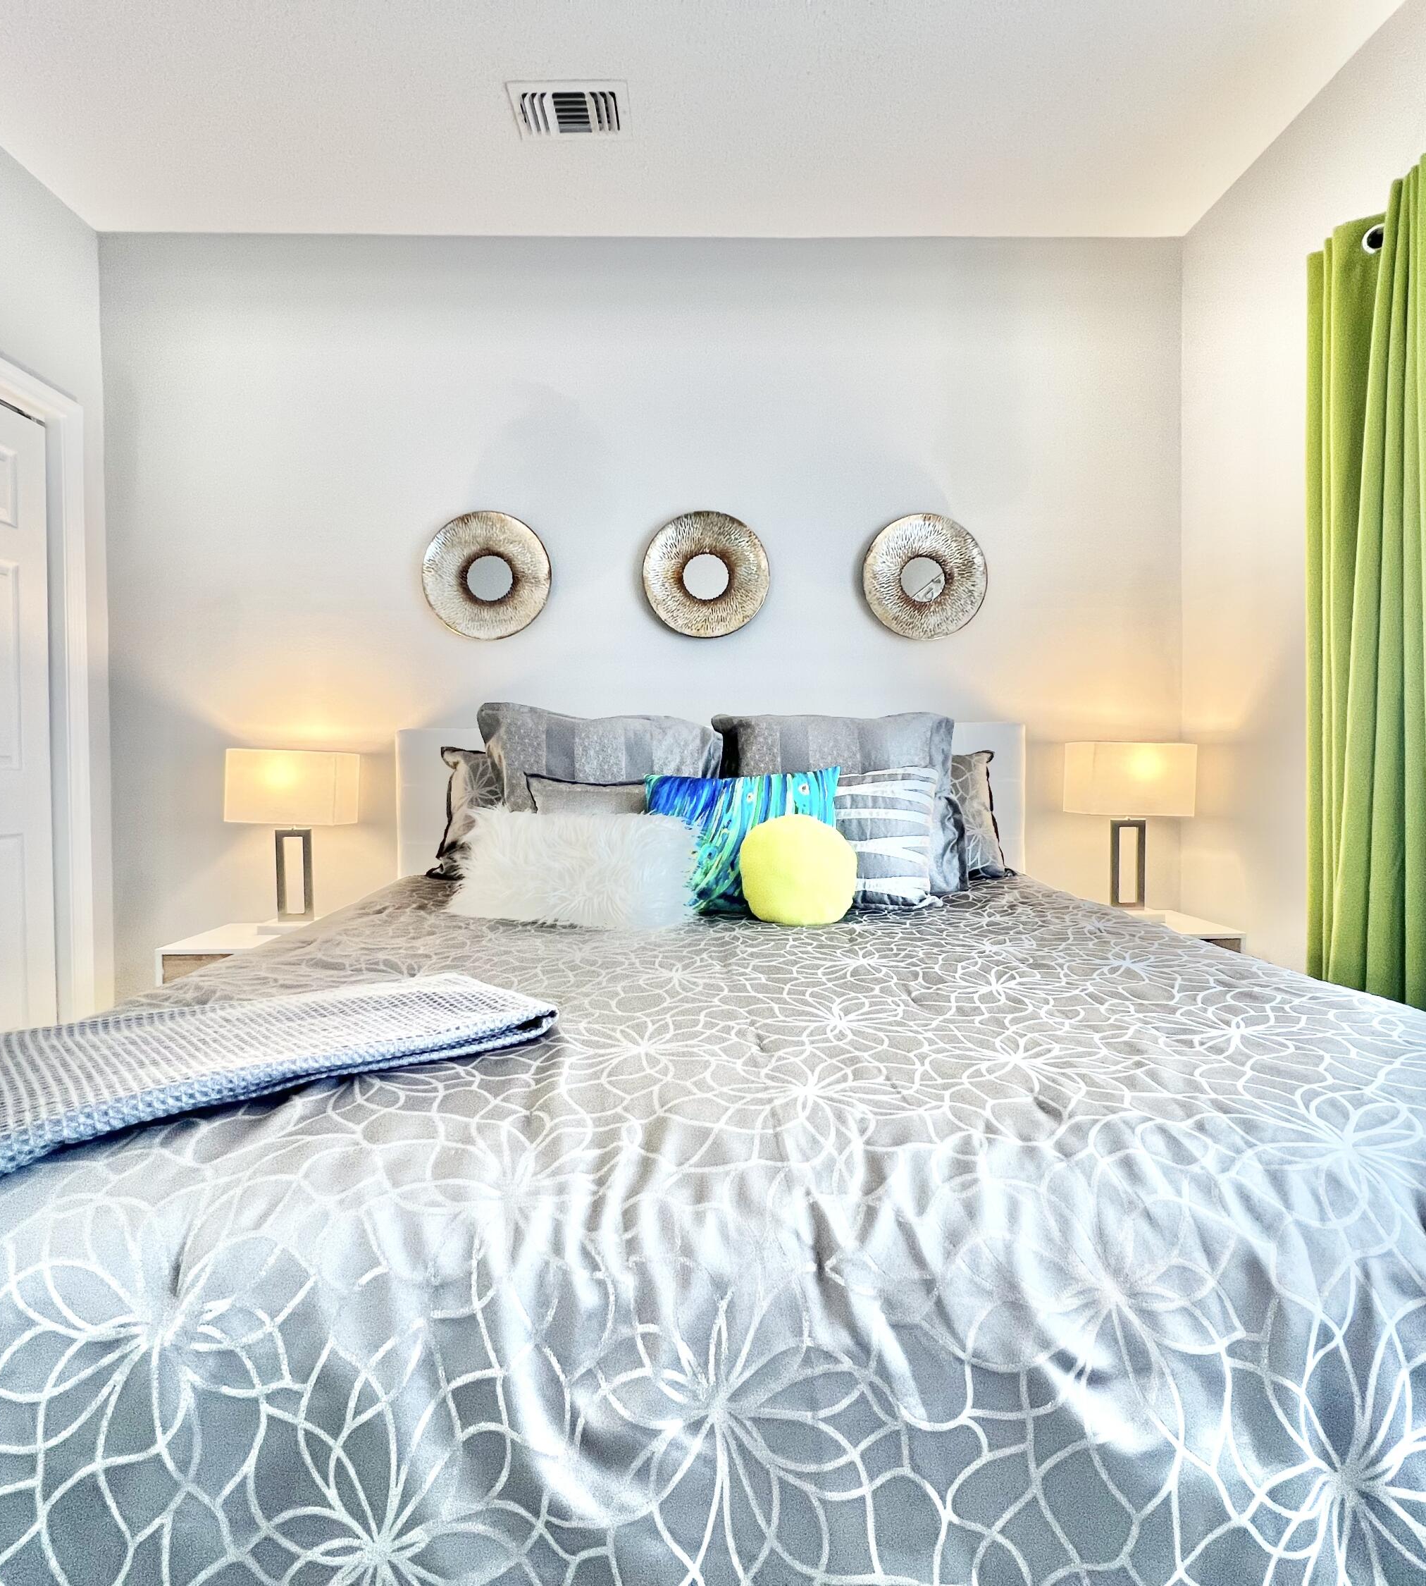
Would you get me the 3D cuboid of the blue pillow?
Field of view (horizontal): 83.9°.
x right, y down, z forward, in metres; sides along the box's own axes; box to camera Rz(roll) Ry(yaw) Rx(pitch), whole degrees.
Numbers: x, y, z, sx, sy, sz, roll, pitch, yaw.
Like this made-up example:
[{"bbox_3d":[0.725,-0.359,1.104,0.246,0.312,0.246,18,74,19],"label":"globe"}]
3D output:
[{"bbox_3d":[0.071,0.110,1.944,0.470,0.390,0.130,0,-27,-1],"label":"blue pillow"}]

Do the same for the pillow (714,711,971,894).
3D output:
[{"bbox_3d":[0.352,0.020,2.275,0.690,0.510,0.180,0,-15,-1],"label":"pillow"}]

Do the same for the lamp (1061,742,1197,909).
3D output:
[{"bbox_3d":[1.275,0.117,2.440,0.315,0.530,0.170,0,2,-1],"label":"lamp"}]

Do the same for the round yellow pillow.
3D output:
[{"bbox_3d":[0.185,0.169,1.726,0.250,0.240,0.160,0,-14,-1],"label":"round yellow pillow"}]

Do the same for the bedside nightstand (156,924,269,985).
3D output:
[{"bbox_3d":[-1.279,0.697,2.337,0.470,0.565,0.355,0,2,-1],"label":"bedside nightstand"}]

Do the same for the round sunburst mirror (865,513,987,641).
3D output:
[{"bbox_3d":[0.679,-0.698,2.550,0.400,0.400,0.040,0,1,-1],"label":"round sunburst mirror"}]

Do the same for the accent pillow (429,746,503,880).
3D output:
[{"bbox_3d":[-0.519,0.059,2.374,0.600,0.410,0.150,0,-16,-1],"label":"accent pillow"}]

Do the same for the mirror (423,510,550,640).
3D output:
[{"bbox_3d":[-0.711,-0.686,2.494,0.398,0.398,0.050,0,2,-1],"label":"mirror"}]

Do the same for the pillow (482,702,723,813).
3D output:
[{"bbox_3d":[-0.325,0.015,2.277,0.690,0.510,0.180,0,-15,-1],"label":"pillow"}]

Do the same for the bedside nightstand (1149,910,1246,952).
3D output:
[{"bbox_3d":[1.247,0.652,2.405,0.480,0.540,0.360,0,1,-1],"label":"bedside nightstand"}]

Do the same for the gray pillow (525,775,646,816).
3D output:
[{"bbox_3d":[-0.250,0.104,2.090,0.460,0.390,0.140,0,-23,-1],"label":"gray pillow"}]

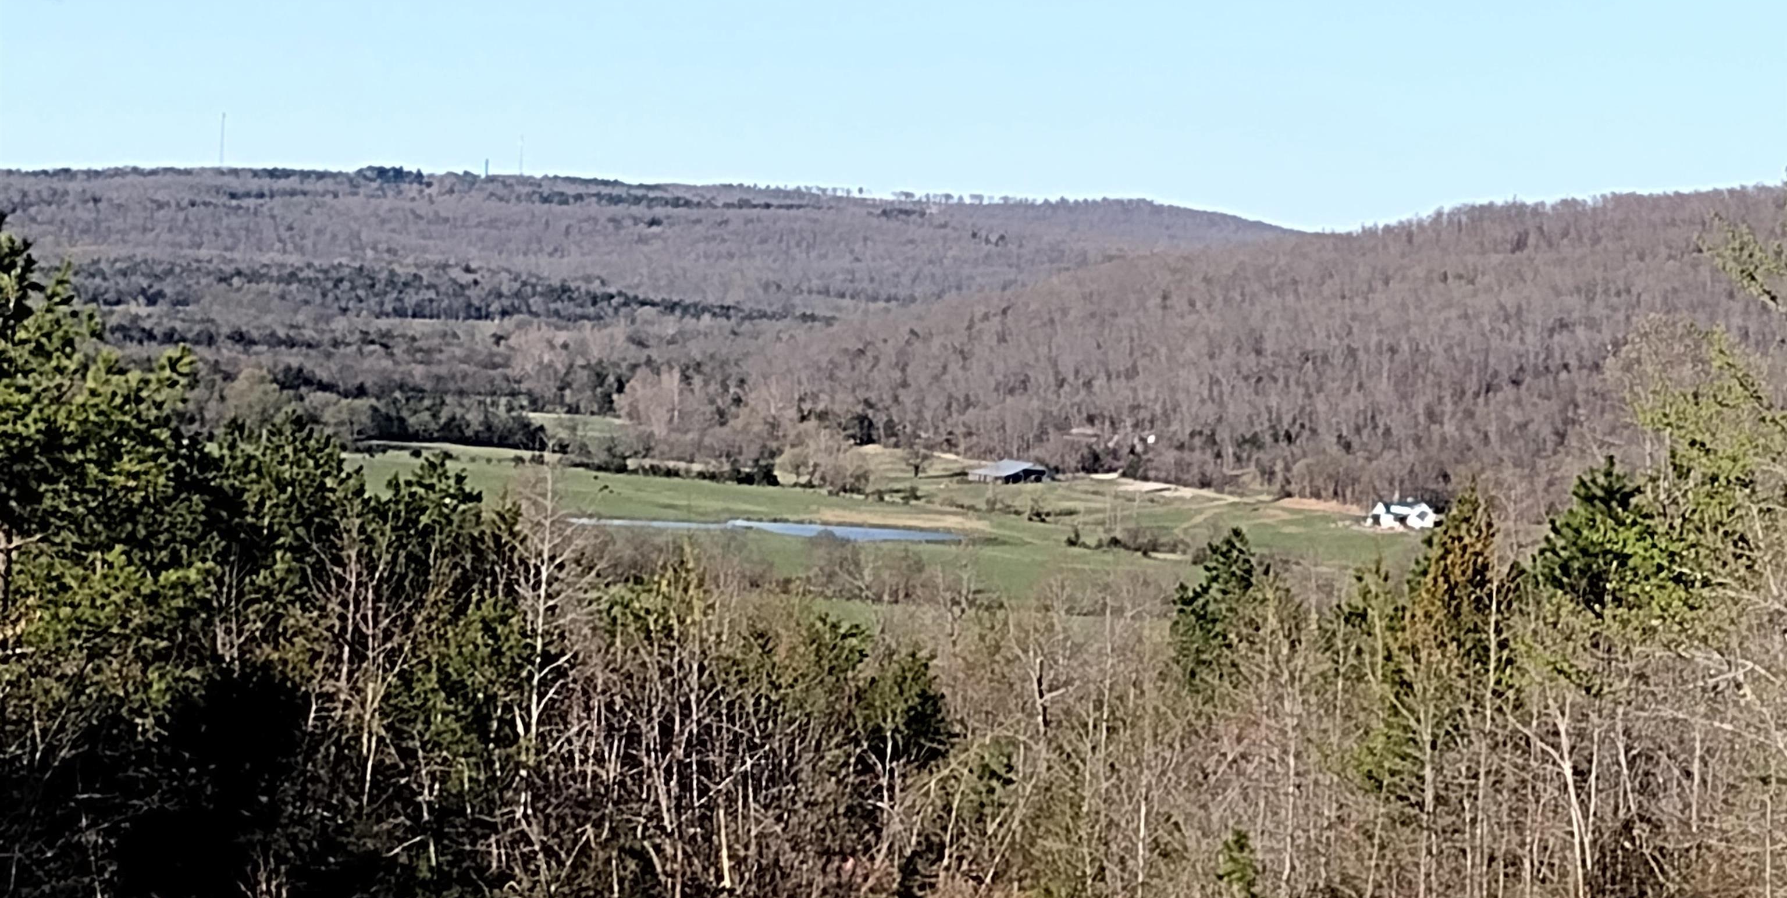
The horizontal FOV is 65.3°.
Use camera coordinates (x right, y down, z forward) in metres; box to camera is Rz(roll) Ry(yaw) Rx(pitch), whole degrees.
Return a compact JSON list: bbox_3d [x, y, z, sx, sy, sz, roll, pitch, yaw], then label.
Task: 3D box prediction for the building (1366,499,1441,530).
[{"bbox_3d":[150.000,19.300,410.000,18.000,7.000,11.500,5,8,38],"label":"building"}]

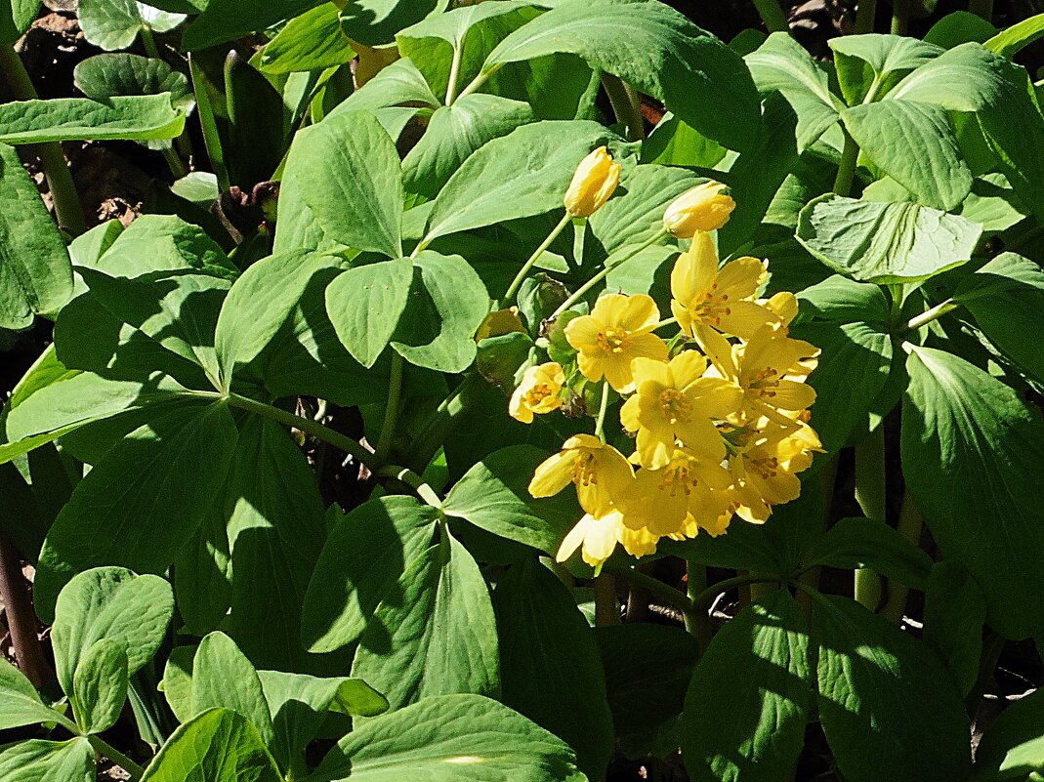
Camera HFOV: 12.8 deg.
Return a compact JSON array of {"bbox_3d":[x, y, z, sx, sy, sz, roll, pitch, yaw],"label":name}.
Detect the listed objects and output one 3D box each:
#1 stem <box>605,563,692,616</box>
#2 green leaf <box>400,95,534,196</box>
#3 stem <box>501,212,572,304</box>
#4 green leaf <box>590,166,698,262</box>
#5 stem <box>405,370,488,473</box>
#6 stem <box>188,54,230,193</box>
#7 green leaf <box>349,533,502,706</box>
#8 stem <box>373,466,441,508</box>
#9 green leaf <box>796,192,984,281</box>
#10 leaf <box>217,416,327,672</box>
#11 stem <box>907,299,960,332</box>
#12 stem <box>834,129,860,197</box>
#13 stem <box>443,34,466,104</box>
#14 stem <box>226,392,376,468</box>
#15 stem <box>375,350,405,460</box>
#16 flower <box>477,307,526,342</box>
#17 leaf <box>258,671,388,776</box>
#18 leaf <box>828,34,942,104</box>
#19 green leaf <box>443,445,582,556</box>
[{"bbox_3d":[0.026,0.043,1.000,0.021,0.004,0.004,25,61,8],"label":"stem"},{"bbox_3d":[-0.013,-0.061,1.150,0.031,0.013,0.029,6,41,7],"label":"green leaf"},{"bbox_3d":[0.003,-0.029,1.000,0.002,0.024,0.002,38,10,12],"label":"stem"},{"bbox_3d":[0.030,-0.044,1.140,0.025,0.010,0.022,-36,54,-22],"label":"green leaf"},{"bbox_3d":[-0.016,0.007,1.005,0.005,0.025,0.005,40,14,12],"label":"stem"},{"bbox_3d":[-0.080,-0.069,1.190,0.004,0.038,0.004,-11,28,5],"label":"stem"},{"bbox_3d":[-0.020,0.050,0.990,0.027,0.009,0.040,16,78,10],"label":"green leaf"},{"bbox_3d":[-0.023,0.019,0.925,0.017,0.004,0.004,28,0,15],"label":"stem"},{"bbox_3d":[0.076,-0.032,0.960,0.038,0.009,0.027,6,38,3],"label":"green leaf"},{"bbox_3d":[-0.050,0.031,0.925,0.022,0.008,0.052,-3,76,-1],"label":"leaf"},{"bbox_3d":[0.085,-0.016,0.965,0.013,0.002,0.002,-30,0,0],"label":"stem"},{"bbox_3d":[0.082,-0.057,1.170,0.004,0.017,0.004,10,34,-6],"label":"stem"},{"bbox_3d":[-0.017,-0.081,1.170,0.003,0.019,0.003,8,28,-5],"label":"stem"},{"bbox_3d":[-0.045,0.008,0.935,0.034,0.004,0.004,26,0,9],"label":"stem"},{"bbox_3d":[-0.029,0.004,1.015,0.003,0.025,0.003,10,19,3],"label":"stem"},{"bbox_3d":[-0.005,-0.014,1.003,0.011,0.009,0.011,14,35,20],"label":"flower"},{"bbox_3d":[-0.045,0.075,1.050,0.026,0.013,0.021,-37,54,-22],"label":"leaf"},{"bbox_3d":[0.083,-0.074,1.060,0.025,0.009,0.024,1,18,3],"label":"leaf"},{"bbox_3d":[-0.002,0.024,0.995,0.031,0.008,0.021,15,58,9],"label":"green leaf"}]

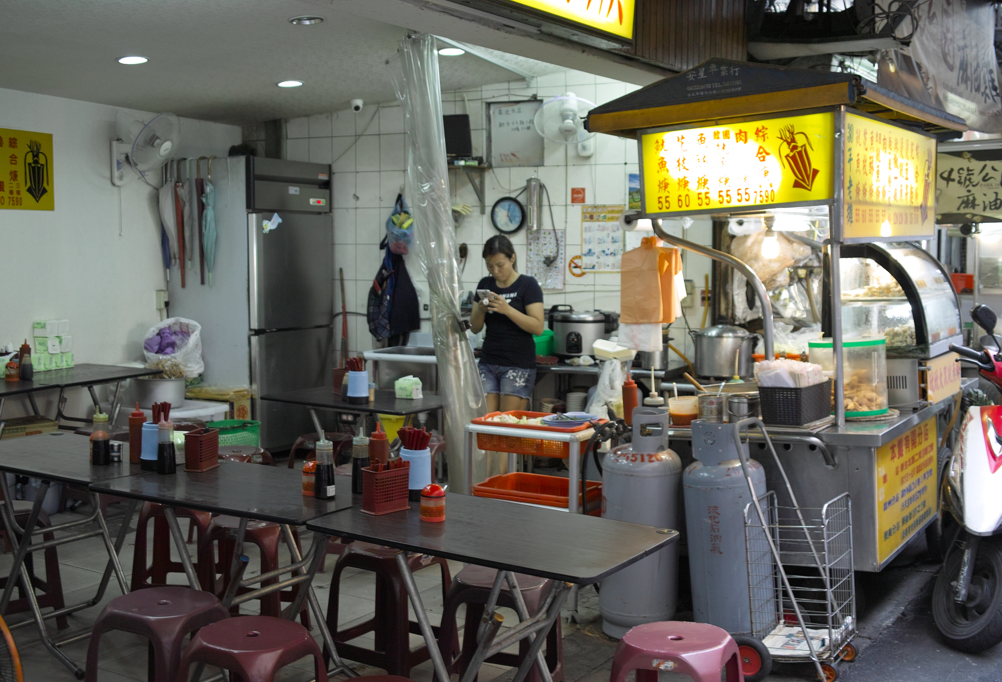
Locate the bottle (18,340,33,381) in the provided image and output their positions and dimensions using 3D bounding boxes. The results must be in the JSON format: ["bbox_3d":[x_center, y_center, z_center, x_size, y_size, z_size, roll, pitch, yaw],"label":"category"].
[{"bbox_3d":[-2.689,0.108,6.600,0.068,0.220,0.068,0,5,0],"label":"bottle"}]

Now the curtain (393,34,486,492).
[{"bbox_3d":[-0.305,-0.334,5.793,0.470,2.360,0.300,0,5,-5],"label":"curtain"}]

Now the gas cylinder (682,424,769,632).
[{"bbox_3d":[0.828,0.721,4.364,0.305,0.885,0.305,-2,6,32],"label":"gas cylinder"}]

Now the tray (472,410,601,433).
[{"bbox_3d":[0.176,0.402,5.076,0.500,0.120,0.300,3,6,29],"label":"tray"}]

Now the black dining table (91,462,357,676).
[{"bbox_3d":[-0.844,0.871,4.014,1.000,0.745,0.600,3,6,33],"label":"black dining table"}]

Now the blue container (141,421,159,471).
[{"bbox_3d":[-1.205,0.365,4.064,0.099,0.159,0.099,-1,5,-17],"label":"blue container"}]

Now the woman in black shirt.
[{"bbox_3d":[0.032,0.216,6.587,0.450,1.600,0.360,2,5,27],"label":"woman in black shirt"}]

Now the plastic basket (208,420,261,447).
[{"bbox_3d":[-1.560,0.590,6.777,0.350,0.190,0.270,1,5,11],"label":"plastic basket"}]

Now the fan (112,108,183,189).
[{"bbox_3d":[-2.273,-1.214,7.408,0.400,0.457,0.400,3,5,25],"label":"fan"}]

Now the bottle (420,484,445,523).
[{"bbox_3d":[-0.194,0.461,3.329,0.071,0.102,0.071,0,5,-3],"label":"bottle"}]

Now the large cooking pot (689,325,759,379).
[{"bbox_3d":[1.228,0.050,6.389,0.390,0.270,0.335,1,5,10],"label":"large cooking pot"}]

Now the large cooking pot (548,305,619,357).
[{"bbox_3d":[0.492,-0.070,7.033,0.410,0.288,0.350,2,5,17],"label":"large cooking pot"}]

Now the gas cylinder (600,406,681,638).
[{"bbox_3d":[0.552,0.713,4.633,0.315,0.877,0.315,1,5,7],"label":"gas cylinder"}]

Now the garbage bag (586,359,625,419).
[{"bbox_3d":[0.493,0.224,5.500,0.200,0.300,0.170,1,5,15],"label":"garbage bag"}]

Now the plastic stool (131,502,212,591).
[{"bbox_3d":[-1.314,0.896,4.850,0.360,0.455,0.360,1,5,10],"label":"plastic stool"}]

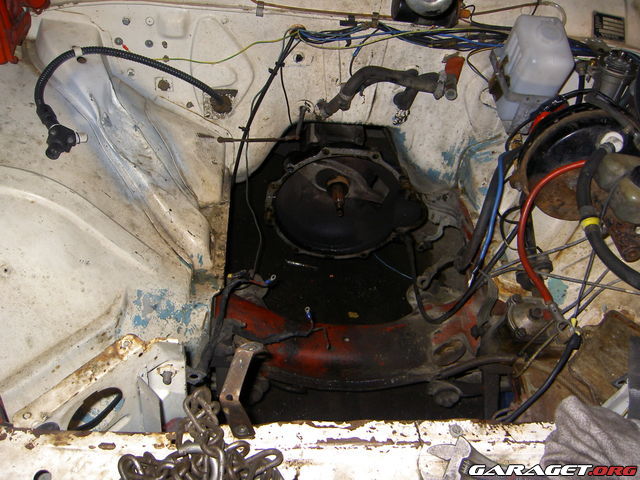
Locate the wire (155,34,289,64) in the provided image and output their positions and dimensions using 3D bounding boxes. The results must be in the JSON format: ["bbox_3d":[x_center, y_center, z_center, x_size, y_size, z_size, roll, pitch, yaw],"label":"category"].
[{"bbox_3d":[-0.197,-0.388,1.265,0.285,0.080,0.032,3,46,1],"label":"wire"}]

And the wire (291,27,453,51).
[{"bbox_3d":[0.106,-0.395,1.231,0.312,0.058,0.032,3,46,1],"label":"wire"}]

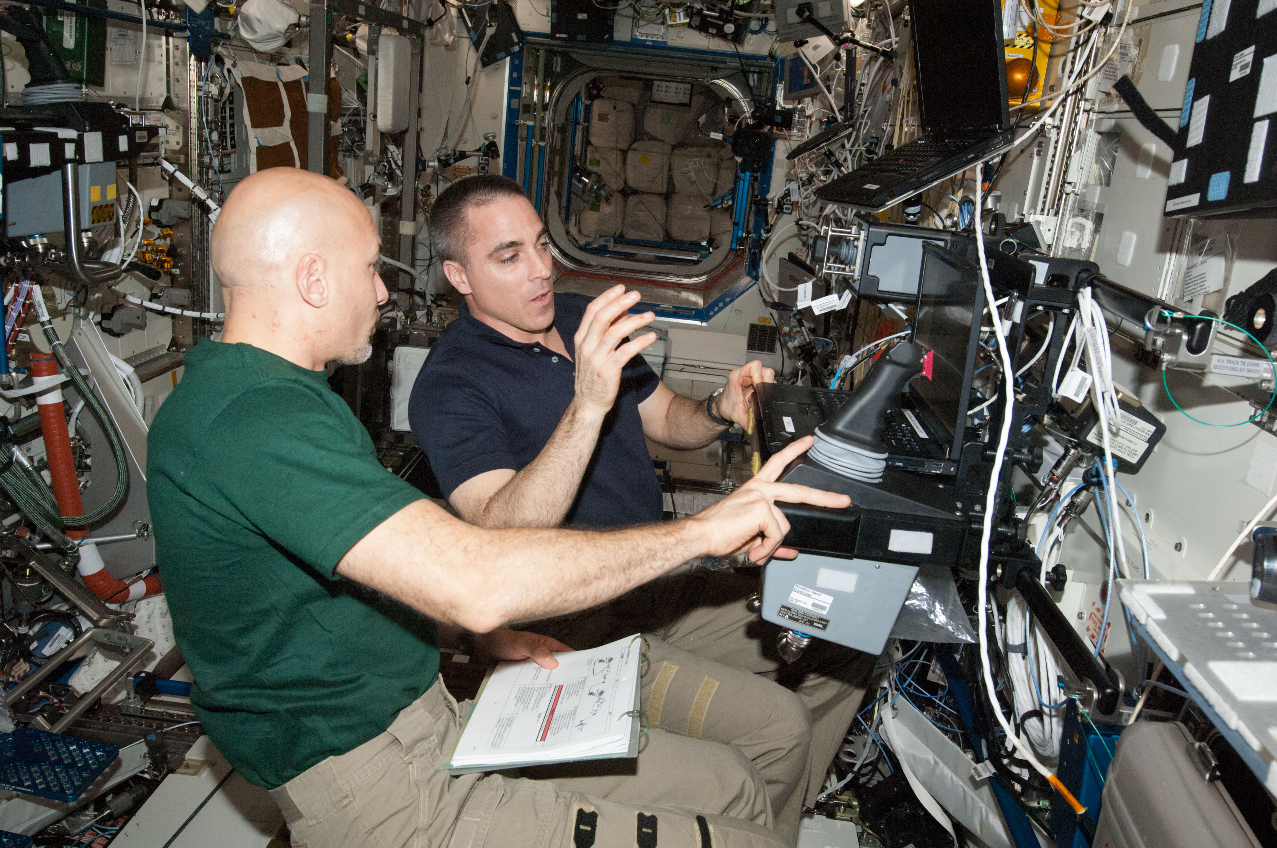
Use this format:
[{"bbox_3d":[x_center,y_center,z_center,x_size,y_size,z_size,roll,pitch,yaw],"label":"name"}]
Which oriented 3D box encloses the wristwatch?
[{"bbox_3d":[0.138,-0.028,1.800,0.038,0.060,0.064,-21,-36,41],"label":"wristwatch"}]

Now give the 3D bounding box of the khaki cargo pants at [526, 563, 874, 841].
[{"bbox_3d":[0.044,0.479,1.583,0.570,0.440,0.400,17,21,37],"label":"khaki cargo pants"}]

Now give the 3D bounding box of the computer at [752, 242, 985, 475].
[{"bbox_3d":[0.320,-0.116,1.561,0.263,0.280,0.357,3,16,3],"label":"computer"}]

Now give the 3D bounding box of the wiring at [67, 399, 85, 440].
[{"bbox_3d":[-1.164,-0.010,2.200,0.037,0.085,0.035,5,16,0],"label":"wiring"}]

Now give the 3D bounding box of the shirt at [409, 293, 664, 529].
[{"bbox_3d":[-0.120,0.055,1.631,0.290,0.500,0.460,1,11,40],"label":"shirt"}]

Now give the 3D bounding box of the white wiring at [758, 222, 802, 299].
[{"bbox_3d":[0.574,-0.648,4.200,0.190,0.300,0.100,5,16,0],"label":"white wiring"}]

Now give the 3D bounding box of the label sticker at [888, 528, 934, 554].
[{"bbox_3d":[0.325,0.141,1.268,0.050,0.025,0.002,3,16,3],"label":"label sticker"}]

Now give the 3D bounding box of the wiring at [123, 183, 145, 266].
[{"bbox_3d":[-0.973,-0.386,2.050,0.045,0.165,0.050,5,16,0],"label":"wiring"}]

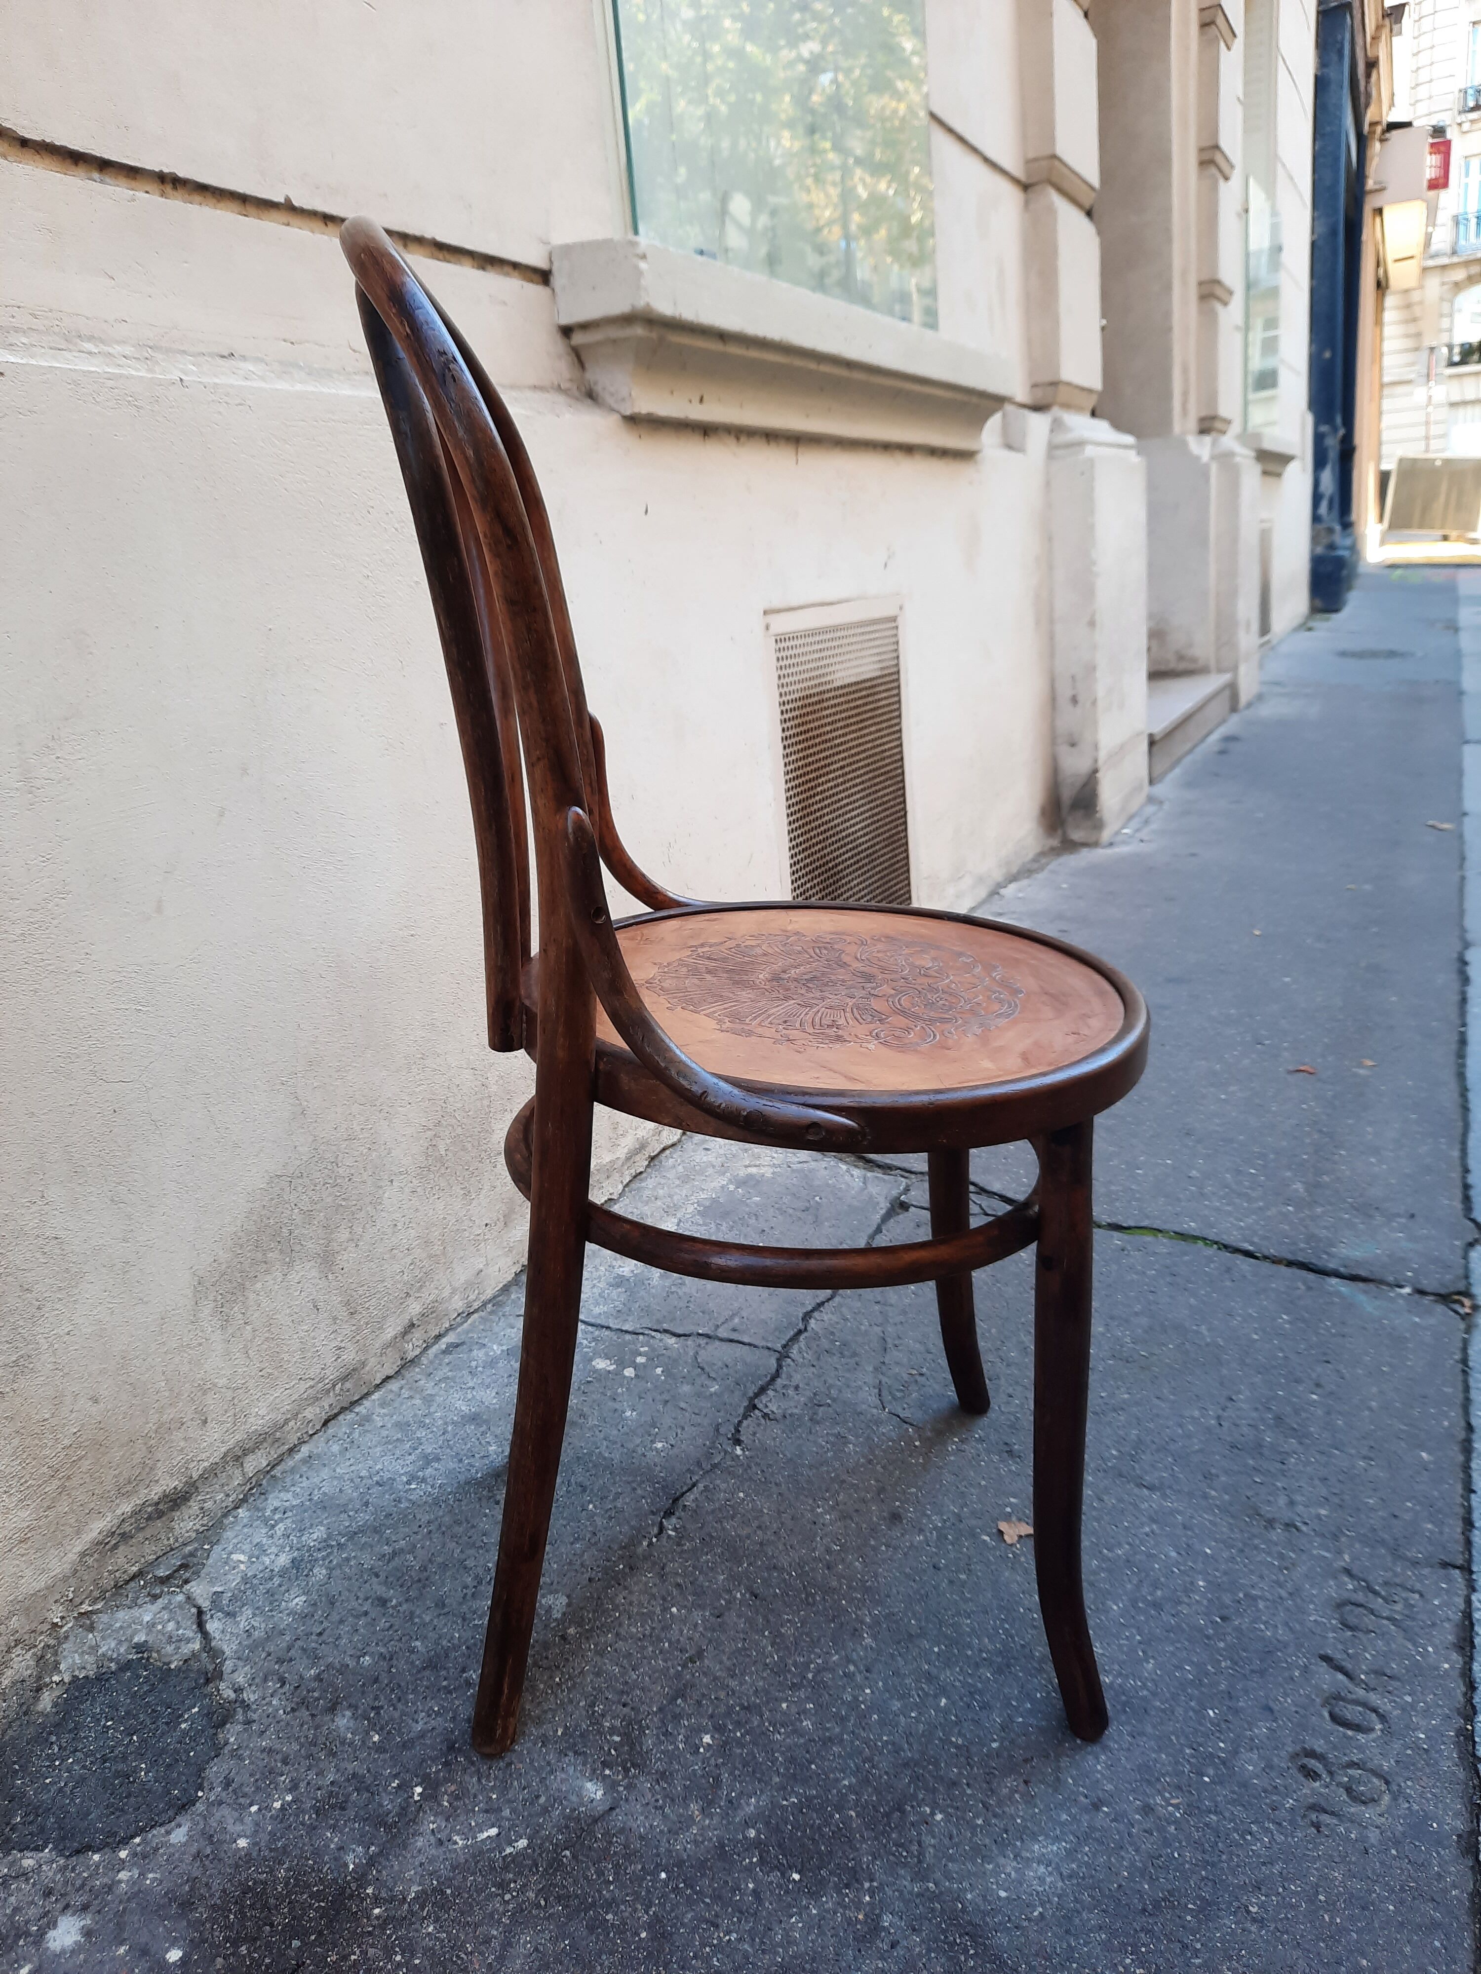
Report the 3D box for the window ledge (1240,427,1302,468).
[{"bbox_3d":[2.230,-2.213,5.984,0.105,0.142,1.350,3,18,27],"label":"window ledge"}]

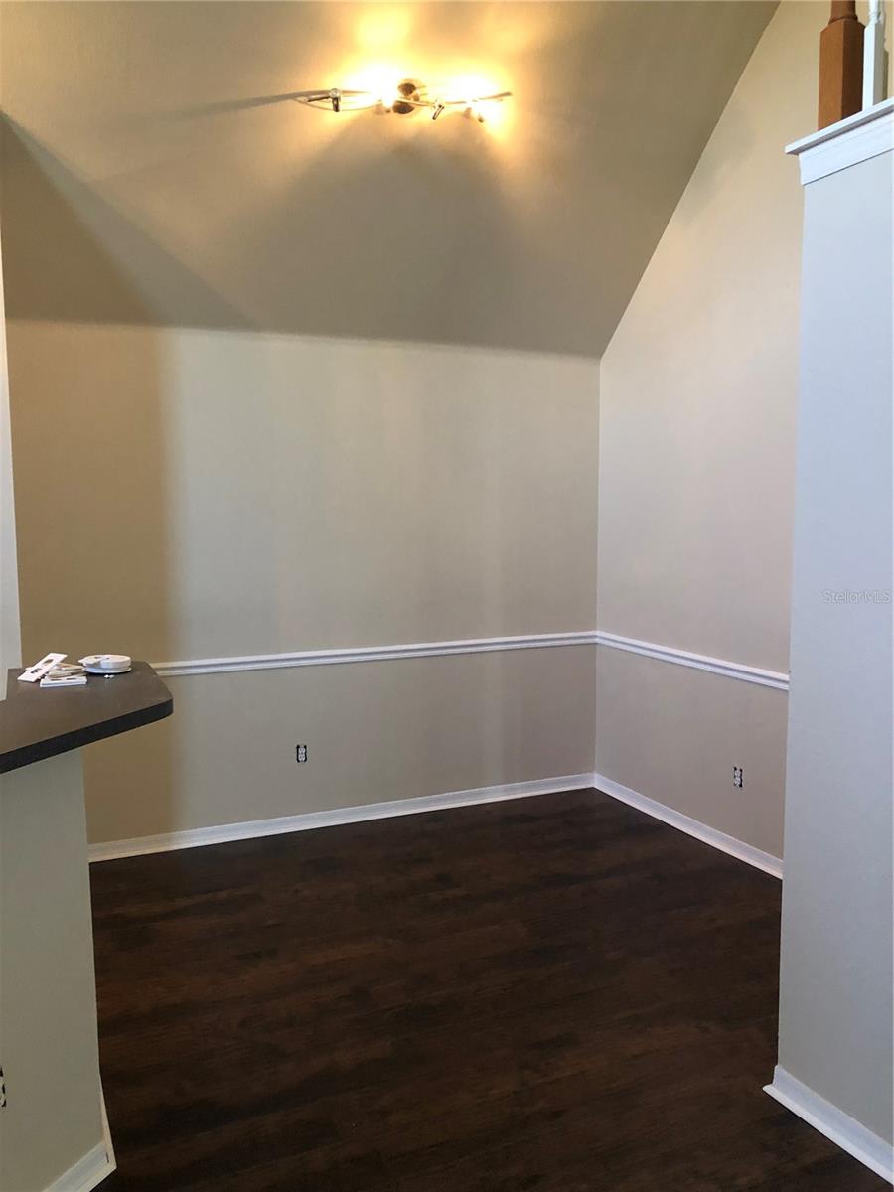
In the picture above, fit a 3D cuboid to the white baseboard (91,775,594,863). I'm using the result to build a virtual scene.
[{"bbox_3d":[-0.441,1.130,5.012,2.858,0.082,0.024,-3,6,-24],"label":"white baseboard"}]

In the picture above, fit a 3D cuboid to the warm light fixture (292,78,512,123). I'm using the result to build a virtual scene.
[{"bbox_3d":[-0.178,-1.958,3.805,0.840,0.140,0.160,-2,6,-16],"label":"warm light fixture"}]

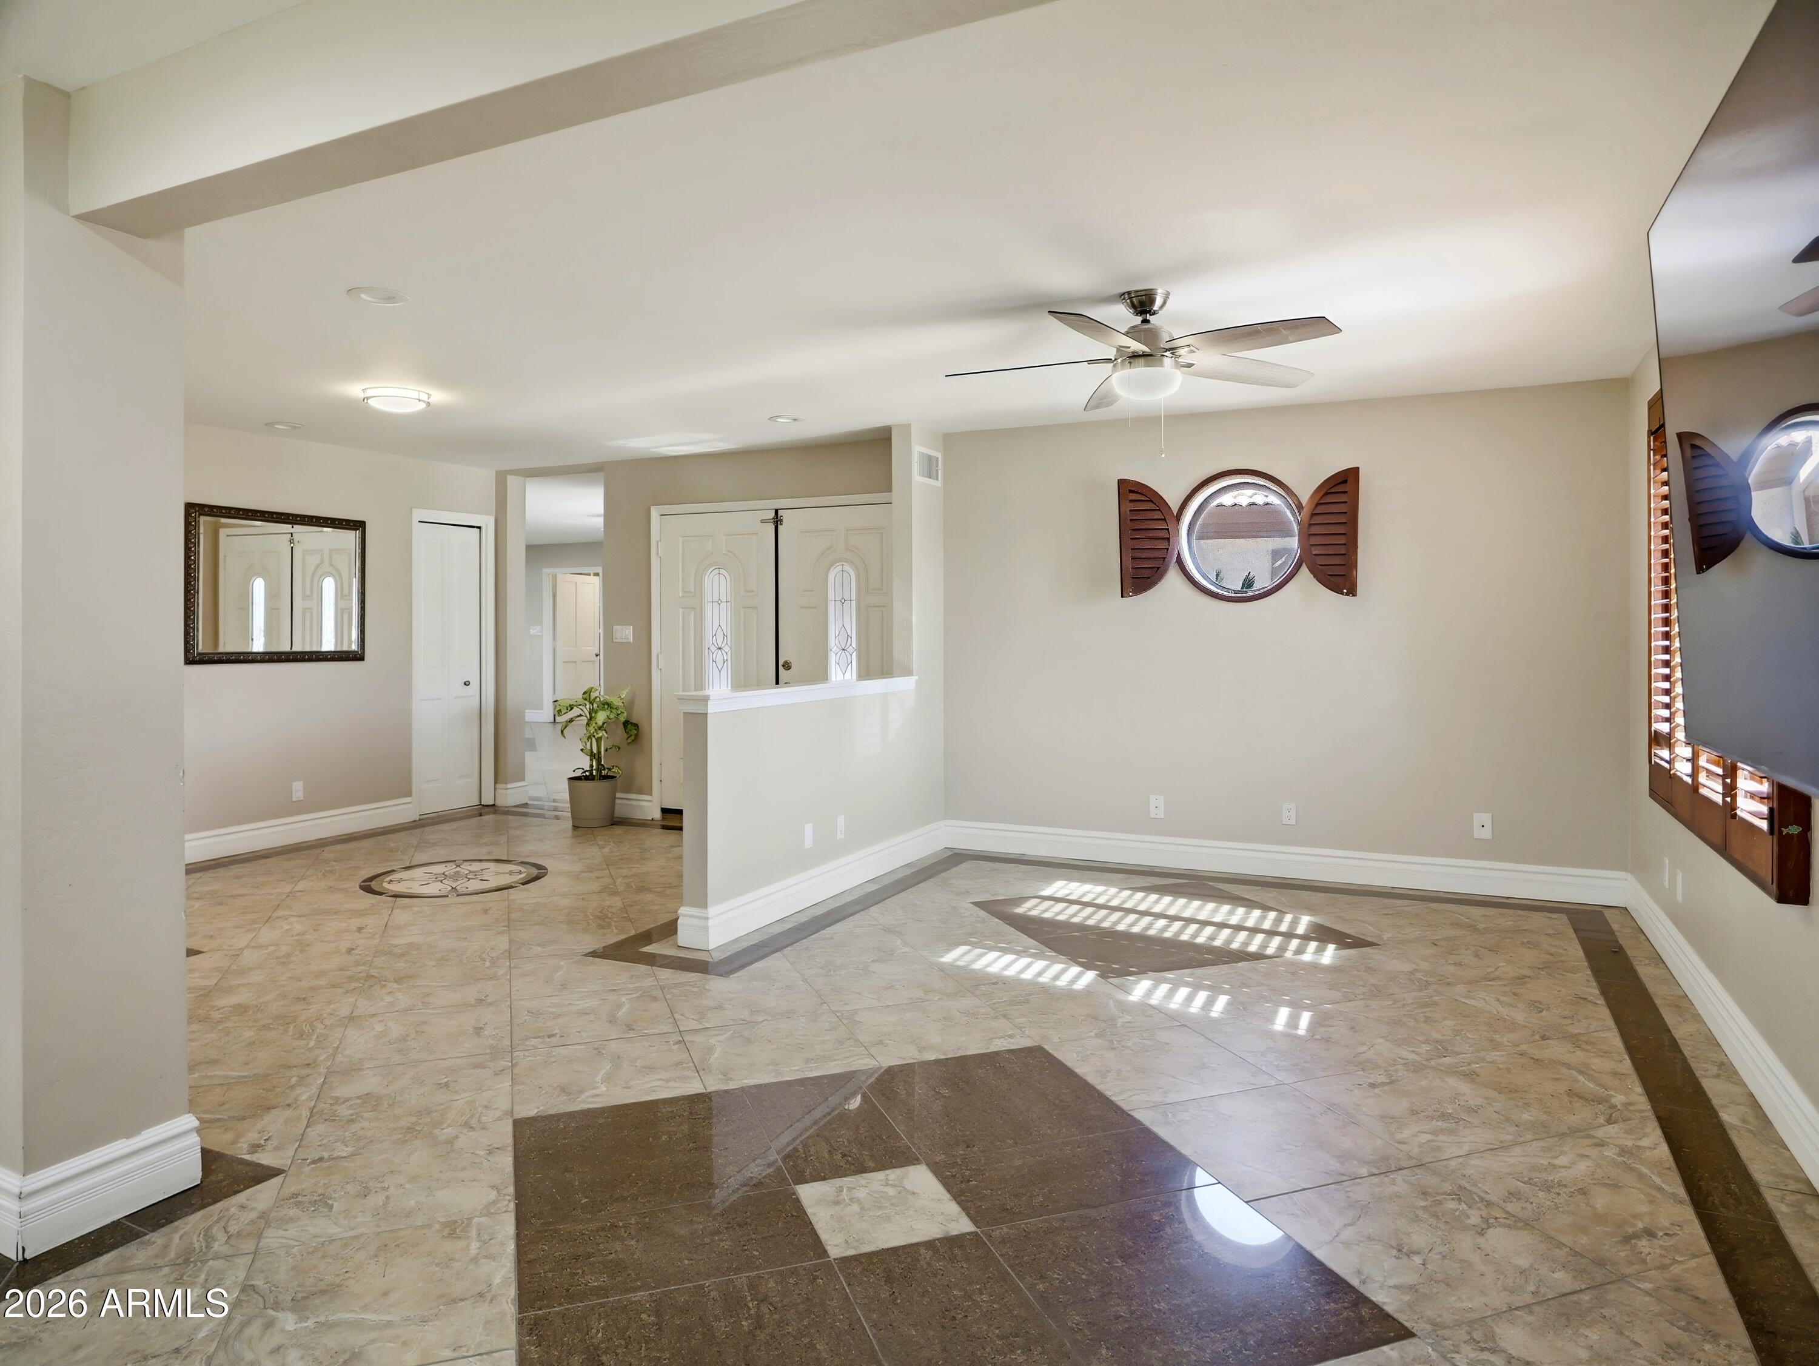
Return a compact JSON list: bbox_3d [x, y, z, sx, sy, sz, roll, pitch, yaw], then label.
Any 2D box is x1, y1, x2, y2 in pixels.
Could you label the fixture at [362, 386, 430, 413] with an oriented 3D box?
[{"bbox_3d":[-2.579,-1.418,5.273,0.340,0.095,0.340,1,2,28],"label":"fixture"}]

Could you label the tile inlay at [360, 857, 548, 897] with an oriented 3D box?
[{"bbox_3d":[-2.408,1.022,5.559,0.920,0.012,0.940,0,2,0],"label":"tile inlay"}]

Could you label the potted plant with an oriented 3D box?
[{"bbox_3d":[-2.119,0.490,7.109,0.570,0.930,0.540,1,2,24],"label":"potted plant"}]

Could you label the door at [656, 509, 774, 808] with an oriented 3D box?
[{"bbox_3d":[-1.334,-0.148,7.215,0.925,2.060,0.050,1,2,24],"label":"door"}]

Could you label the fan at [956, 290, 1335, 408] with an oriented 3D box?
[{"bbox_3d":[0.826,-1.183,3.713,1.380,0.360,1.360,1,2,24],"label":"fan"}]

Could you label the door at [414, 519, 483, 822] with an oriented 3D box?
[{"bbox_3d":[-3.309,-0.110,7.579,0.045,2.050,0.580,1,2,29],"label":"door"}]

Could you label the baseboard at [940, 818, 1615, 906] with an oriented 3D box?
[{"bbox_3d":[1.811,0.944,5.648,3.465,0.160,0.022,1,2,23],"label":"baseboard"}]

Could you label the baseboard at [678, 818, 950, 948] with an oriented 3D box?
[{"bbox_3d":[-0.364,0.960,5.343,0.130,0.160,2.240,1,2,27],"label":"baseboard"}]

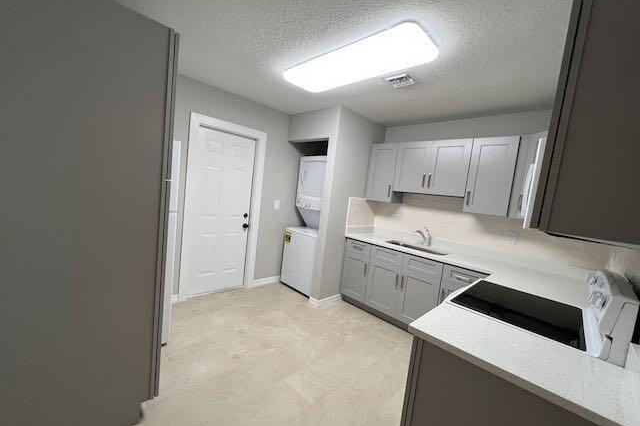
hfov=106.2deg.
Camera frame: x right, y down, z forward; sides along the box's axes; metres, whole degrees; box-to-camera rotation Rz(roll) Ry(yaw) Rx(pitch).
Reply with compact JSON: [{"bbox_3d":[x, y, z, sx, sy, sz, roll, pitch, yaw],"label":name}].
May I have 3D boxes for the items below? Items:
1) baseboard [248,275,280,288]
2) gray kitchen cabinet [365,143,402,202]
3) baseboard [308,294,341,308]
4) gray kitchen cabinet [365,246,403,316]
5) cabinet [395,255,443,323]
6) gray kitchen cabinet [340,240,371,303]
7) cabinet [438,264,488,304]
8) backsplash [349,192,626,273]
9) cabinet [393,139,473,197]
[{"bbox_3d":[-0.794,1.021,3.598,0.486,0.089,0.025,2,7,-44],"label":"baseboard"},{"bbox_3d":[0.933,-0.528,3.338,0.322,0.754,0.405,2,7,-44],"label":"gray kitchen cabinet"},{"bbox_3d":[0.089,1.149,3.228,0.445,0.091,0.177,2,7,-44],"label":"baseboard"},{"bbox_3d":[0.969,0.821,3.041,0.635,0.801,0.432,2,7,-44],"label":"gray kitchen cabinet"},{"bbox_3d":[1.257,0.878,2.745,0.635,0.801,0.402,2,7,-44],"label":"cabinet"},{"bbox_3d":[0.682,0.764,3.335,0.635,0.801,0.397,2,7,-44],"label":"gray kitchen cabinet"},{"bbox_3d":[1.541,0.934,2.454,0.635,0.801,0.419,2,7,-44],"label":"cabinet"},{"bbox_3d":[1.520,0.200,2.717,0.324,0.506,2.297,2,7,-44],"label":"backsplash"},{"bbox_3d":[1.369,-0.516,2.892,0.322,0.606,0.835,2,7,-44],"label":"cabinet"}]

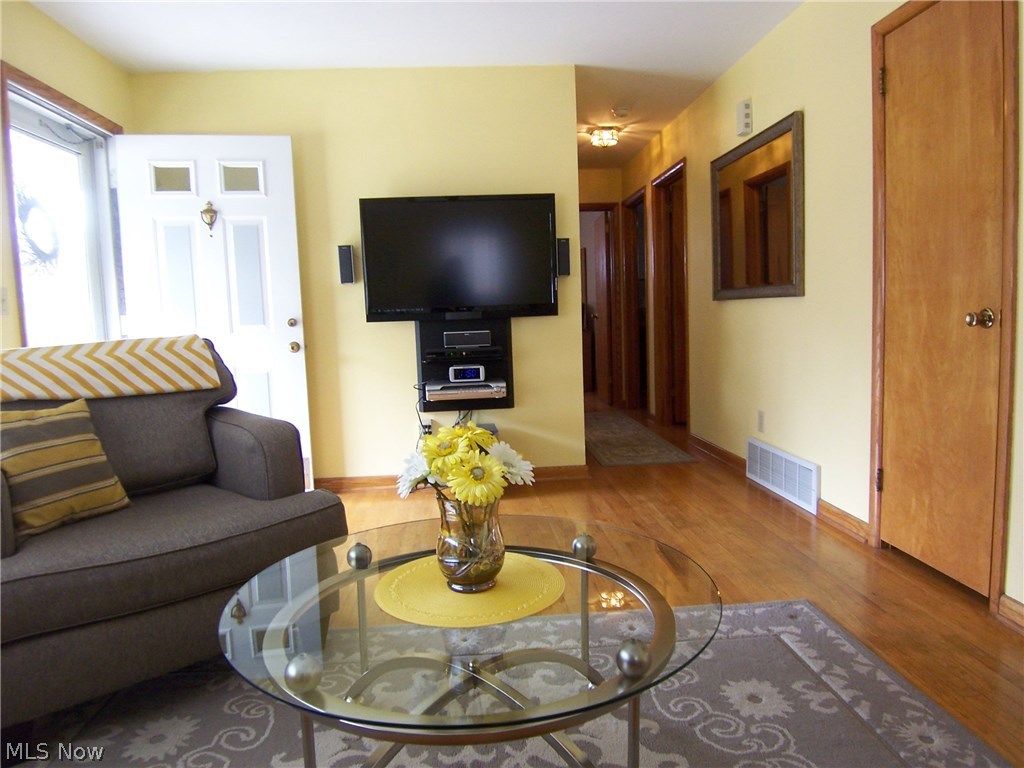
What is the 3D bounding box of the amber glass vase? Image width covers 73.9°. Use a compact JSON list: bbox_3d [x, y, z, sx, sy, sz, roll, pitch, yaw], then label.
[{"bbox_3d":[-0.088,0.331,1.435,0.140,0.192,0.140,-3,6,-4],"label":"amber glass vase"}]

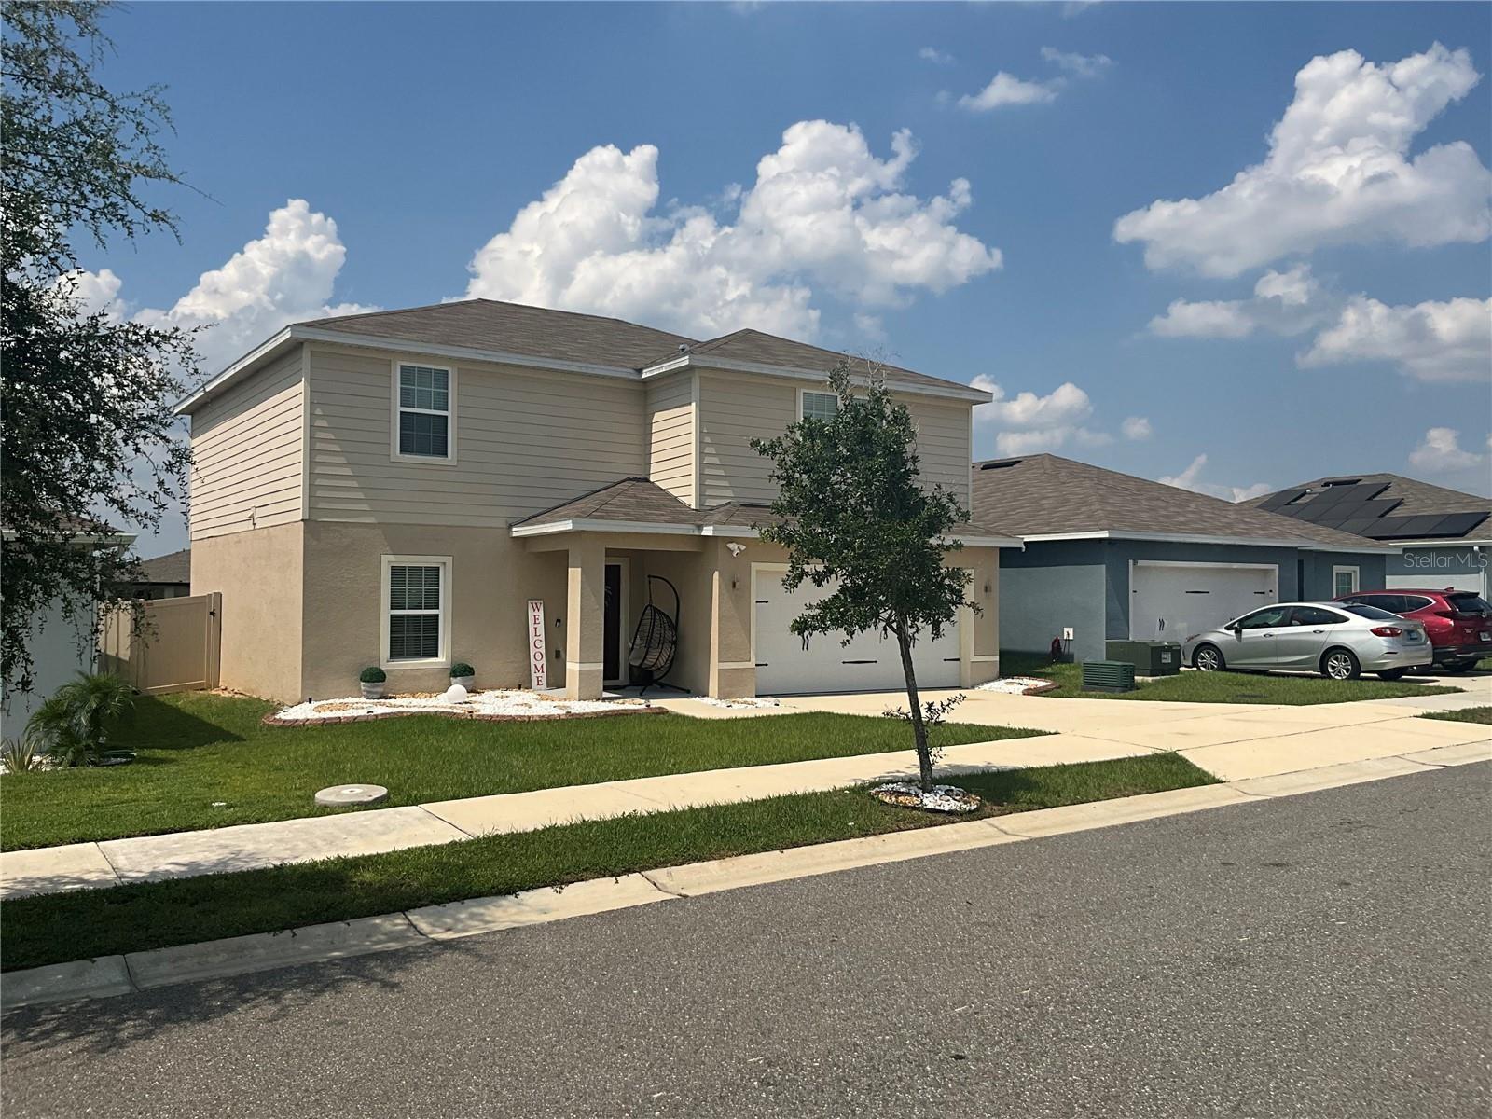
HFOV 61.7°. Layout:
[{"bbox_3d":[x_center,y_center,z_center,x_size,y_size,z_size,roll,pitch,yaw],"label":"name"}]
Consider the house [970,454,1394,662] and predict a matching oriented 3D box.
[{"bbox_3d":[7.508,-0.171,35.810,12.300,5.370,17.700,2,-2,-33],"label":"house"}]

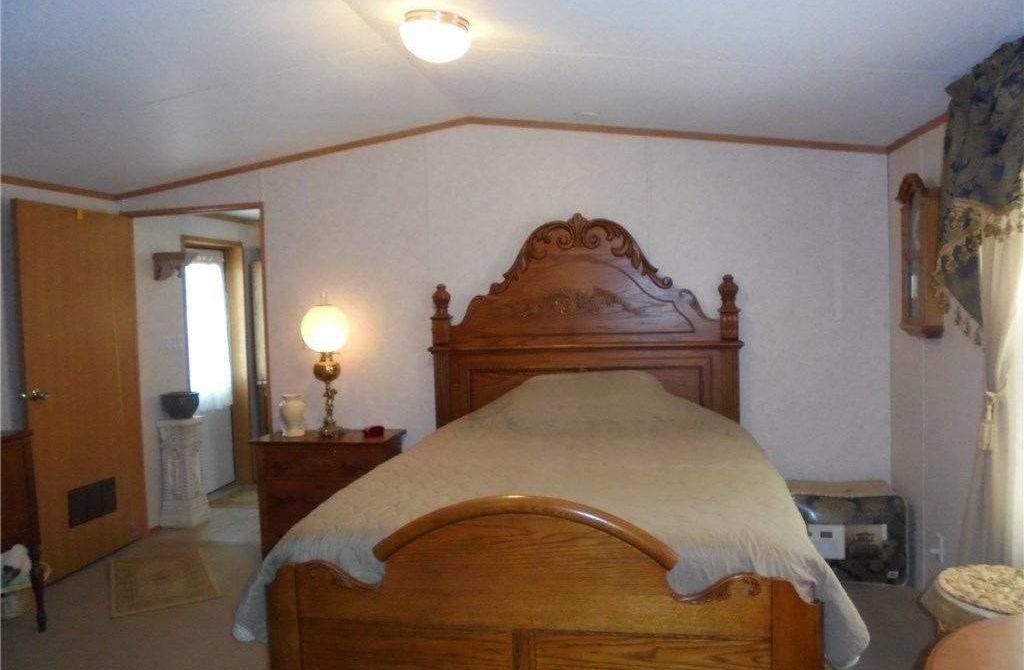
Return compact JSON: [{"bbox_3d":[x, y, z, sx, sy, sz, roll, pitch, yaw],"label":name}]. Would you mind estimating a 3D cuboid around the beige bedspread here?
[{"bbox_3d":[0.201,0.543,3.131,1.820,0.630,1.980,-1,3,10],"label":"beige bedspread"}]

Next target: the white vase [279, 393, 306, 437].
[{"bbox_3d":[-1.238,0.451,4.347,0.140,0.235,0.140,-1,3,10],"label":"white vase"}]

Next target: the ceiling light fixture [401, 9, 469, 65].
[{"bbox_3d":[-0.258,-1.000,2.631,0.240,0.140,0.240,7,5,10],"label":"ceiling light fixture"}]

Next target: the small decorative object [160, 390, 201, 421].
[{"bbox_3d":[-2.213,0.480,5.153,0.235,0.160,0.235,-1,3,10],"label":"small decorative object"}]

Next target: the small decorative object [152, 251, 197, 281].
[{"bbox_3d":[-2.258,-0.460,5.185,0.170,0.170,0.270,-1,3,10],"label":"small decorative object"}]

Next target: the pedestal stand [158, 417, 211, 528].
[{"bbox_3d":[-2.205,0.914,5.173,0.235,0.710,0.225,-1,3,10],"label":"pedestal stand"}]

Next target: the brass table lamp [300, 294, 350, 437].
[{"bbox_3d":[-1.035,0.161,4.294,0.255,0.805,0.255,-1,3,10],"label":"brass table lamp"}]

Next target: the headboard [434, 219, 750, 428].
[{"bbox_3d":[0.377,0.301,4.163,1.690,1.880,0.130,-1,3,10],"label":"headboard"}]

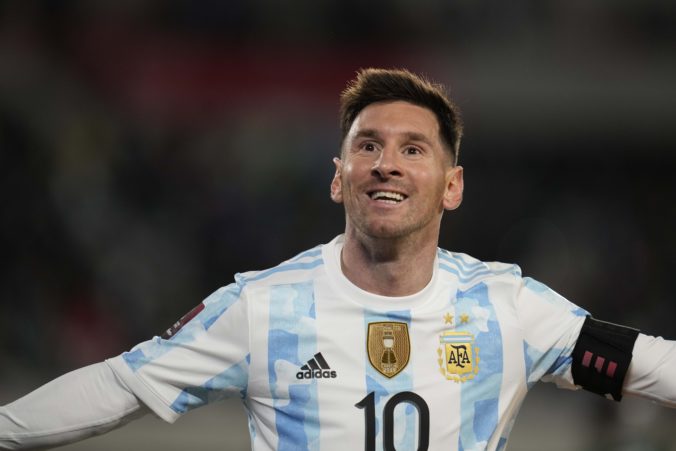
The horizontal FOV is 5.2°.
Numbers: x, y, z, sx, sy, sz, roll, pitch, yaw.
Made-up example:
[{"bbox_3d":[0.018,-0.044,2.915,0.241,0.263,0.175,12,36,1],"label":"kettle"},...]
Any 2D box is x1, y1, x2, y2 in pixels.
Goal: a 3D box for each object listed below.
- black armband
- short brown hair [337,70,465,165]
[{"bbox_3d":[0.374,0.187,10.580,0.078,0.102,0.100,15,0,10],"label":"black armband"},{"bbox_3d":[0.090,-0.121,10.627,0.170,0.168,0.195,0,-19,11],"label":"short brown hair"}]

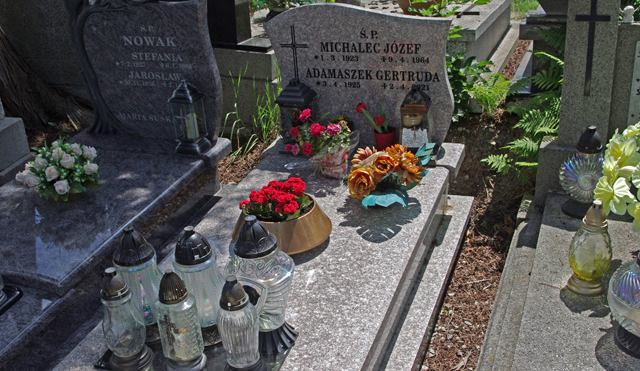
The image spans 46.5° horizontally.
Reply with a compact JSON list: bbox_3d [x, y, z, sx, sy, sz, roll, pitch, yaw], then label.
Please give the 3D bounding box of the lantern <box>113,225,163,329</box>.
[{"bbox_3d":[-0.489,0.259,2.029,0.125,0.333,0.125,4,27,19],"label":"lantern"}]

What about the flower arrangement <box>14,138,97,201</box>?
[{"bbox_3d":[-0.959,-0.082,2.740,0.300,0.190,0.265,4,27,19],"label":"flower arrangement"}]

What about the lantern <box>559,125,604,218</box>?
[{"bbox_3d":[0.839,-0.057,2.345,0.143,0.281,0.135,10,29,28],"label":"lantern"}]

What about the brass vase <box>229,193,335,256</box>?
[{"bbox_3d":[-0.131,0.113,2.548,0.338,0.093,0.325,-4,25,2],"label":"brass vase"}]

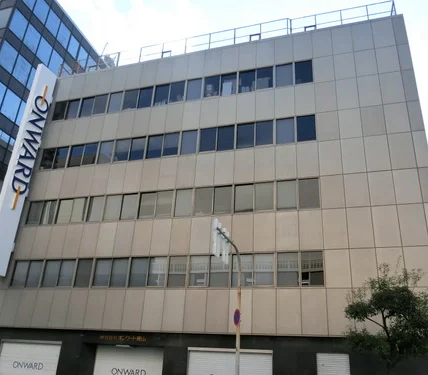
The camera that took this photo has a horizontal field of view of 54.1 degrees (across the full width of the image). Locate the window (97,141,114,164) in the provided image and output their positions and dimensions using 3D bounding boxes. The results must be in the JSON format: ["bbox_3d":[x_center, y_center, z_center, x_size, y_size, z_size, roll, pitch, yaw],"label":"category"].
[{"bbox_3d":[-6.564,-2.138,25.517,1.012,1.573,0.100,-5,-24,17],"label":"window"}]

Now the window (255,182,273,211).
[{"bbox_3d":[2.315,0.425,19.492,0.879,1.407,0.100,-5,-25,18],"label":"window"}]

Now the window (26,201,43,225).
[{"bbox_3d":[-10.120,1.450,23.674,0.920,1.414,0.100,-5,-26,18],"label":"window"}]

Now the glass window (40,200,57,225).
[{"bbox_3d":[-9.220,1.401,23.374,0.881,1.423,0.100,-5,-26,18],"label":"glass window"}]

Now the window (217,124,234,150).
[{"bbox_3d":[0.606,-2.516,21.491,0.879,1.431,0.100,-5,-25,18],"label":"window"}]

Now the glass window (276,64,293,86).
[{"bbox_3d":[3.734,-5.978,22.255,0.888,1.426,0.100,-5,-26,18],"label":"glass window"}]

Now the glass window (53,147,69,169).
[{"bbox_3d":[-9.378,-1.833,25.592,0.950,1.470,0.100,-5,-25,18],"label":"glass window"}]

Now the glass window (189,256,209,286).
[{"bbox_3d":[-0.678,3.801,18.976,0.879,1.442,0.100,-5,-25,18],"label":"glass window"}]

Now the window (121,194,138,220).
[{"bbox_3d":[-4.429,1.054,21.999,0.927,1.442,0.100,-5,-25,18],"label":"window"}]

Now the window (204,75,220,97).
[{"bbox_3d":[-0.086,-5.873,24.121,0.950,1.470,0.100,-5,-25,18],"label":"window"}]

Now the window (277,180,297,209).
[{"bbox_3d":[3.363,0.305,19.378,0.896,1.438,0.100,-5,-26,18],"label":"window"}]

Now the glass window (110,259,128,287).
[{"bbox_3d":[-4.751,4.274,21.062,0.950,1.470,0.100,-5,-25,18],"label":"glass window"}]

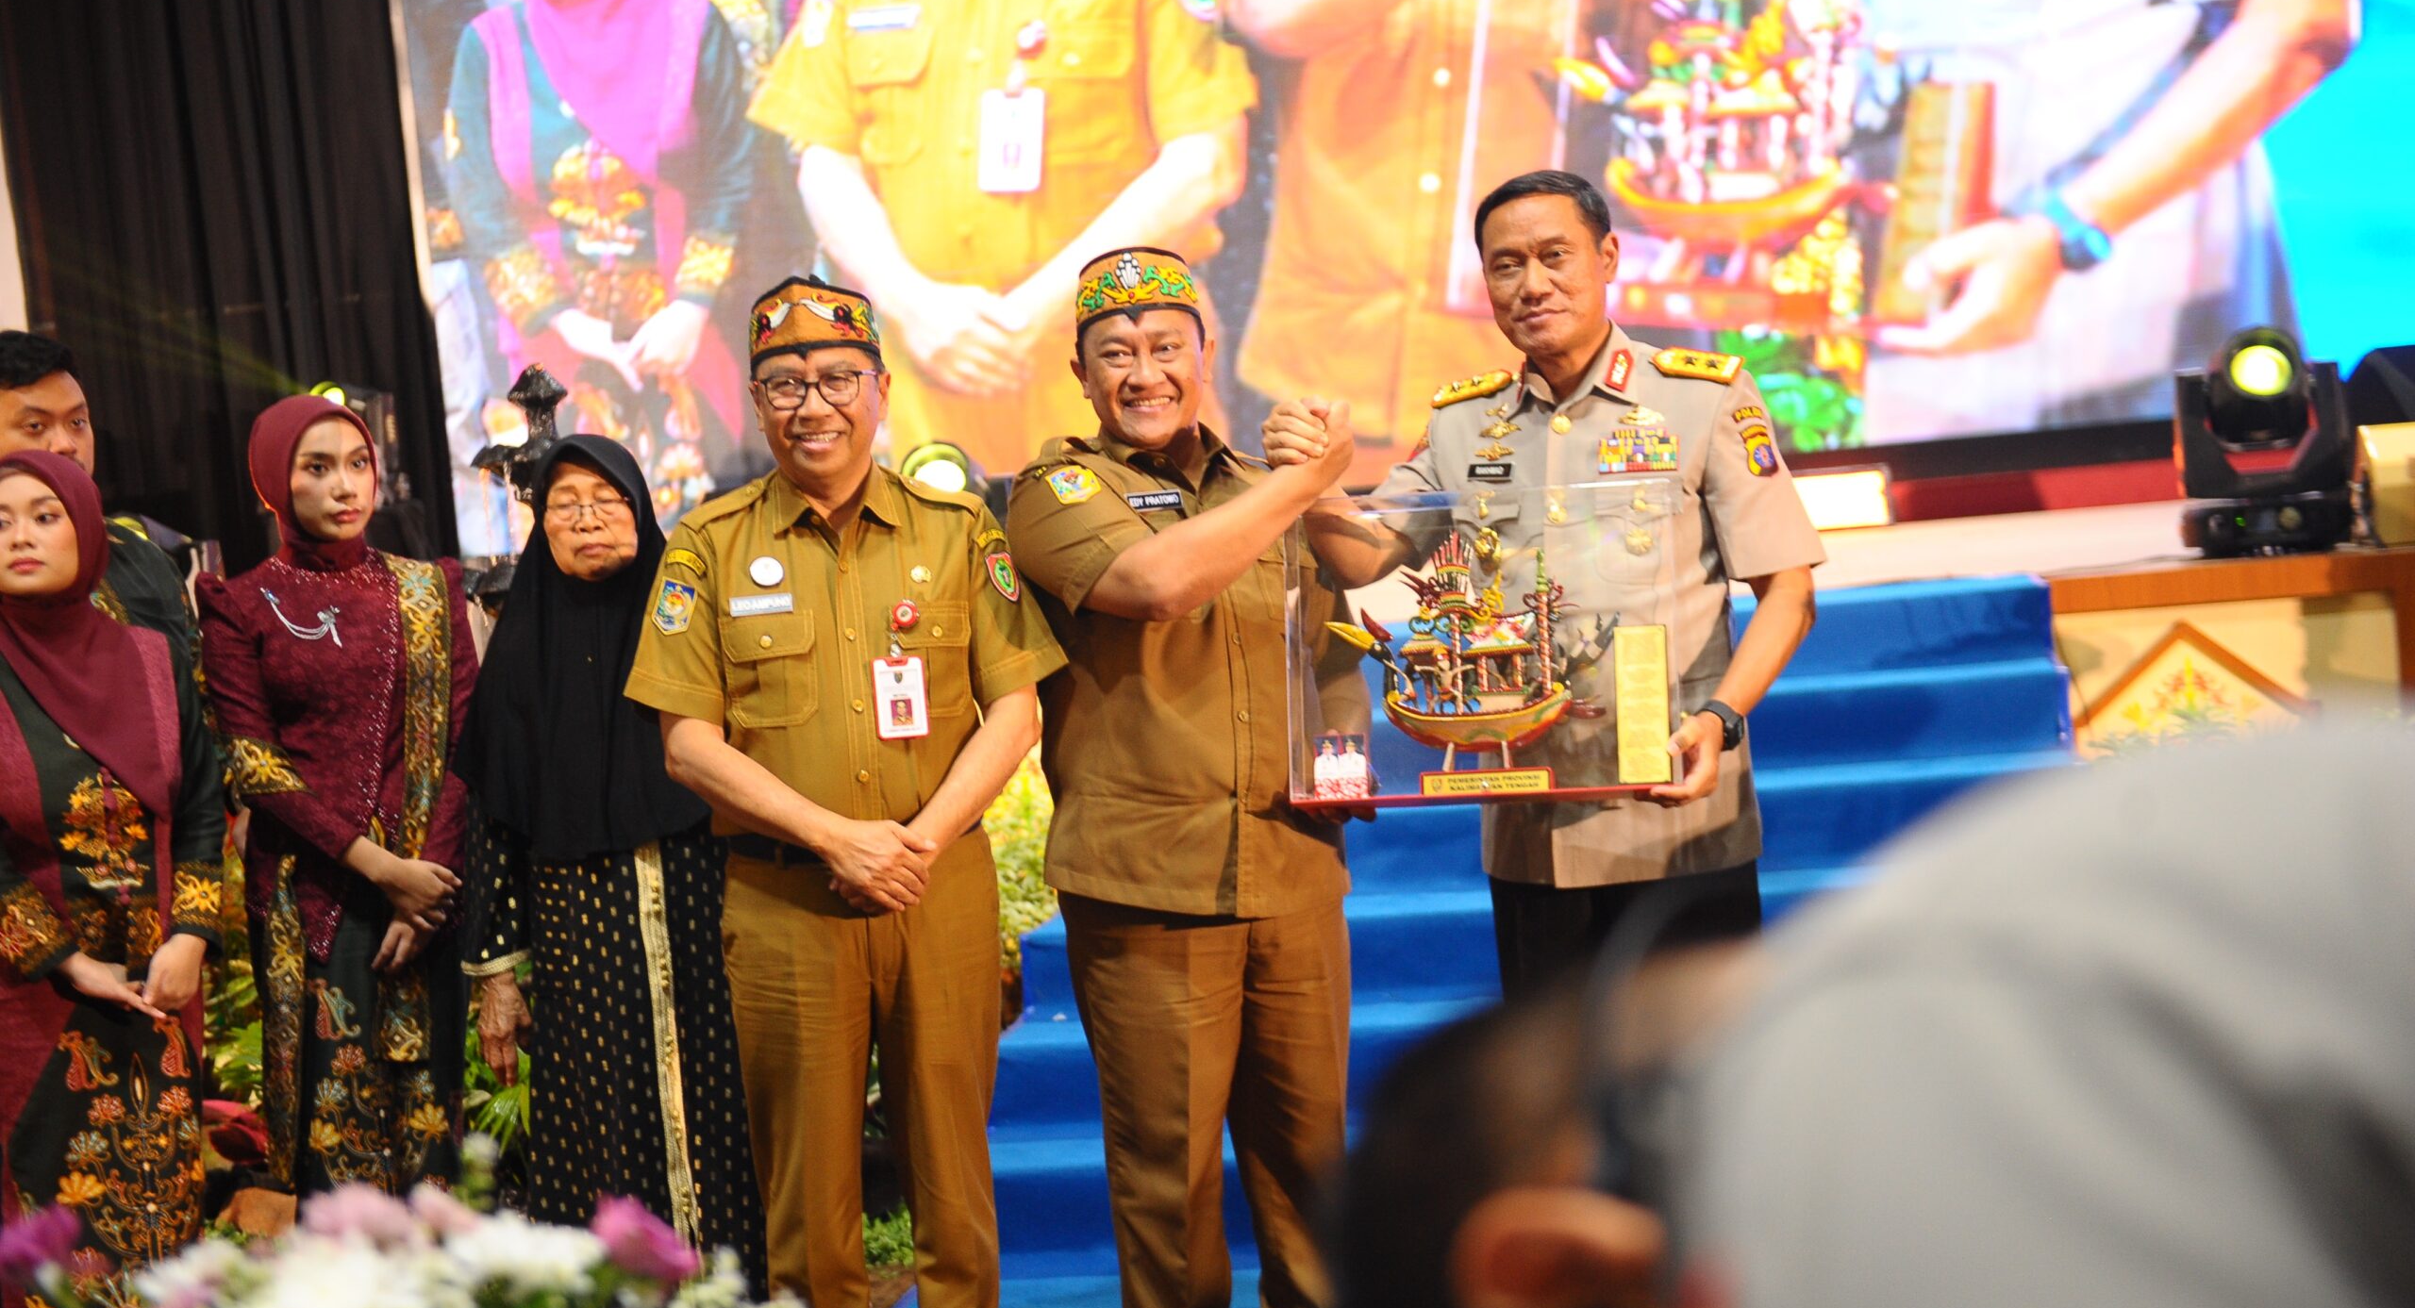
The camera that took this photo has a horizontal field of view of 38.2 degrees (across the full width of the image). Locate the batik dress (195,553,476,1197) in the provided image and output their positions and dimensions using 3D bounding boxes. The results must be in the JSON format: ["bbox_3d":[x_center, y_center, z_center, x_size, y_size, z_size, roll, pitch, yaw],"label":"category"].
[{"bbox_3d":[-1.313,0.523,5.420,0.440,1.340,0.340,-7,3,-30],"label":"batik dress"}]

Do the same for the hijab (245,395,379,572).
[{"bbox_3d":[-1.384,-0.264,5.400,0.200,0.270,0.240,-7,3,-36],"label":"hijab"}]

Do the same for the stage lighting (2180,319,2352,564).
[{"bbox_3d":[2.184,-0.438,7.200,0.340,0.460,0.300,-5,3,12],"label":"stage lighting"}]

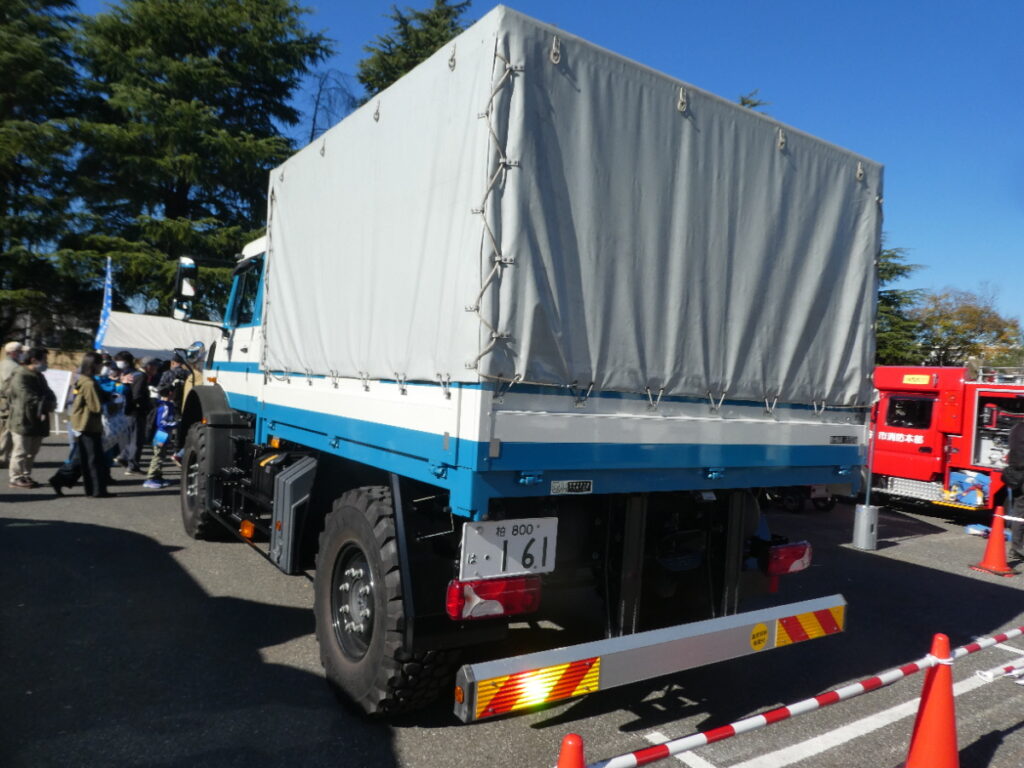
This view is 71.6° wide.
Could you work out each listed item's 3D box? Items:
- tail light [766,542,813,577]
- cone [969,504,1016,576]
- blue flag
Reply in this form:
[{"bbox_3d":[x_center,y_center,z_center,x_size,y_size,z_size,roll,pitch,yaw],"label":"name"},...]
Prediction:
[{"bbox_3d":[1.468,0.928,3.813,0.383,0.144,0.075,4,0,-34],"label":"tail light"},{"bbox_3d":[5.173,1.637,7.574,0.380,0.690,0.380,4,0,-16],"label":"cone"},{"bbox_3d":[-7.192,-1.400,12.500,0.450,1.680,0.150,3,0,40],"label":"blue flag"}]

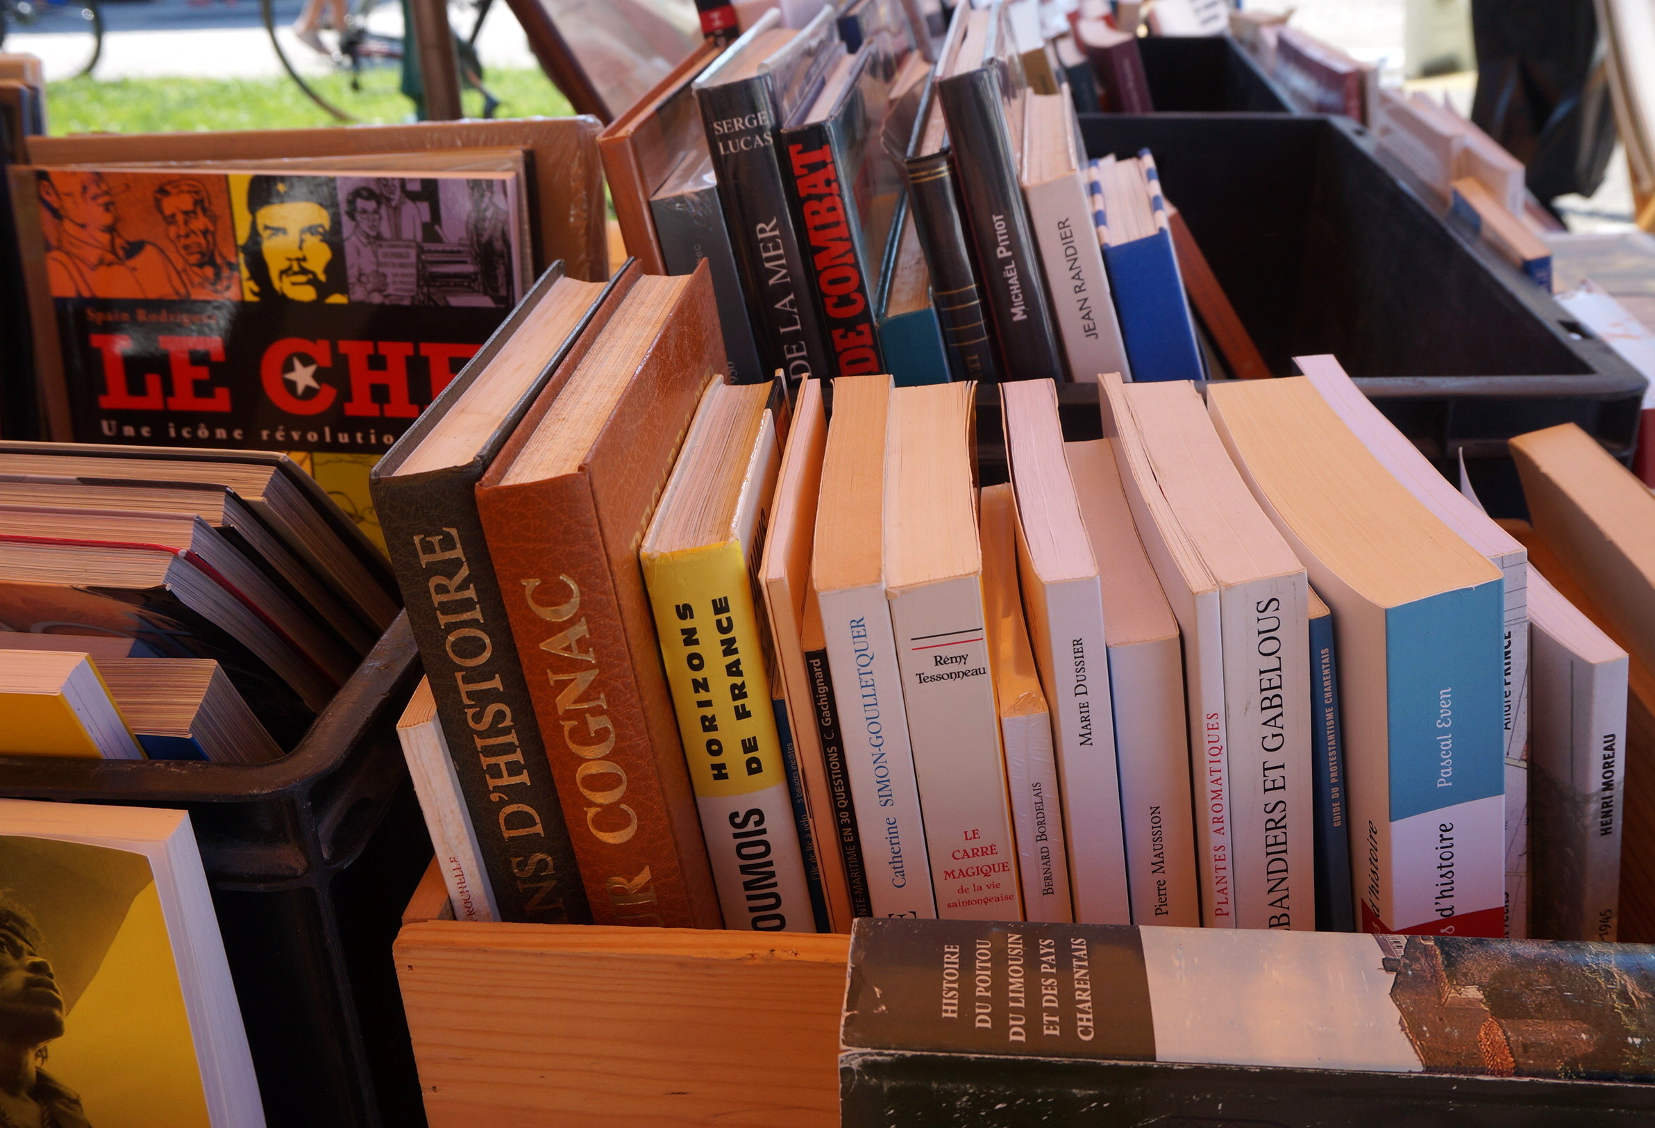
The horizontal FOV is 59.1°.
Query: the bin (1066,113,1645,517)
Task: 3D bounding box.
[{"bbox_3d":[0.162,-0.143,1.015,0.493,0.200,0.587,1,30,1],"label":"bin"}]

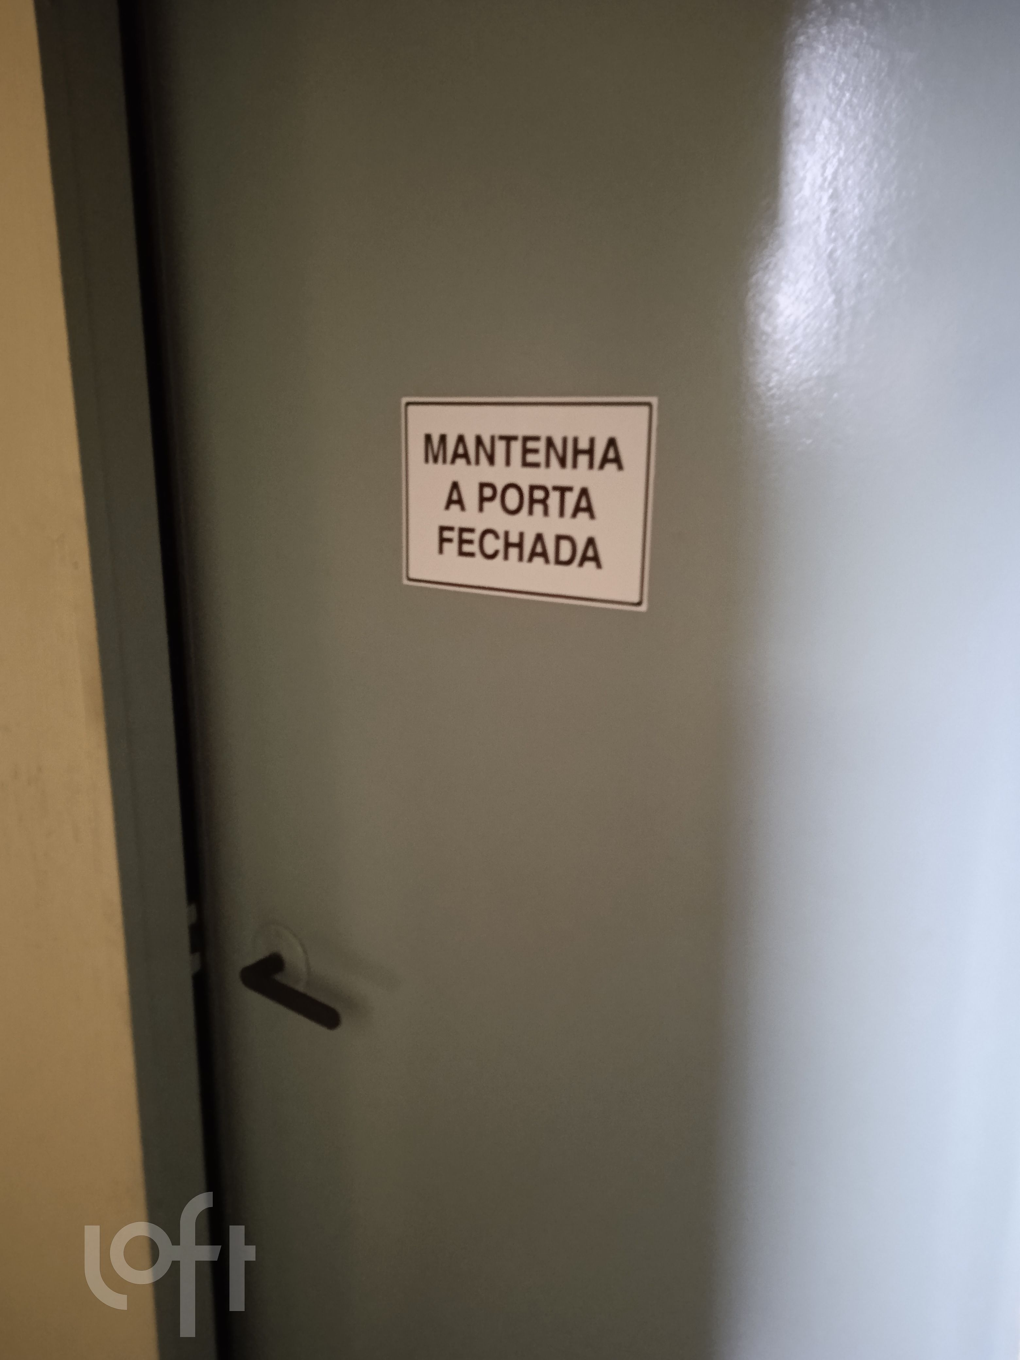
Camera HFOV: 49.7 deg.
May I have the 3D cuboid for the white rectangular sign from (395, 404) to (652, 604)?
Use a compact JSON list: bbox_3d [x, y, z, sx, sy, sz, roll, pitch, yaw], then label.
[{"bbox_3d":[0.007,-0.130,0.790,0.204,0.143,0.005,8,16,28],"label":"white rectangular sign"}]

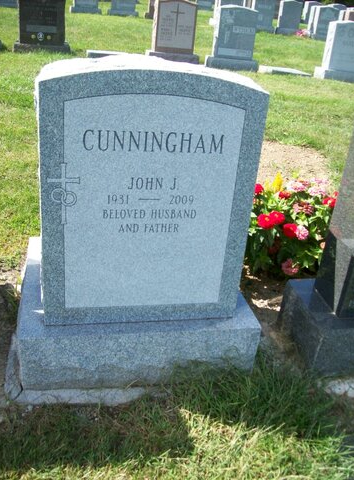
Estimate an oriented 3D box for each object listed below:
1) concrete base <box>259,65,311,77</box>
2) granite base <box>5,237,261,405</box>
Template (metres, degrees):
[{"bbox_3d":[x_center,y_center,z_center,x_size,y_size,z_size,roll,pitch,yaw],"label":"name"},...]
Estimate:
[{"bbox_3d":[1.861,-2.839,8.470,0.711,0.094,0.507,0,26,-13],"label":"concrete base"},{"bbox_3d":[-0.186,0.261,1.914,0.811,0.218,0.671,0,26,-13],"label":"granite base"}]

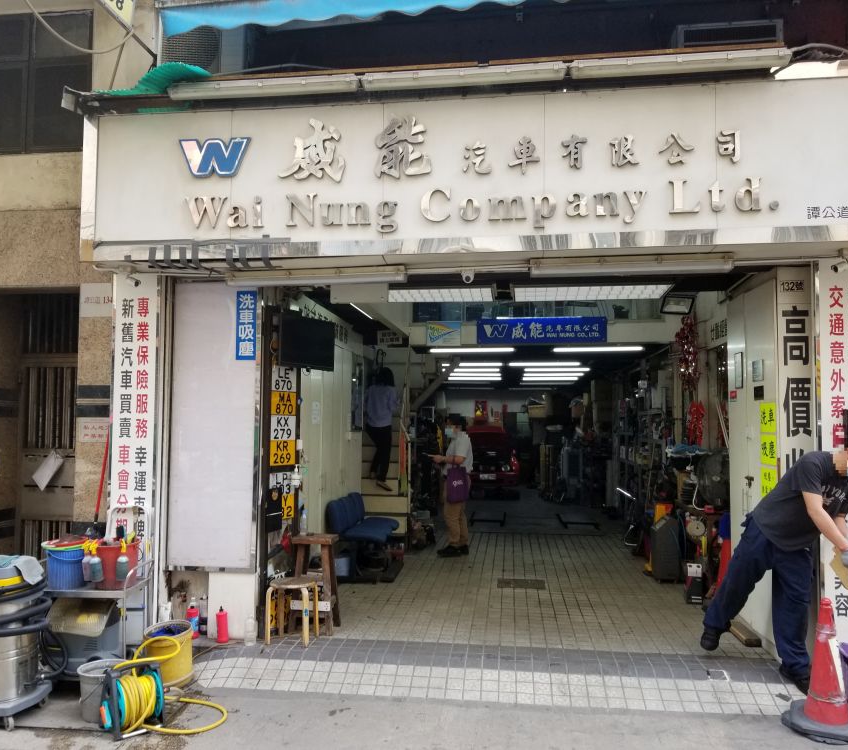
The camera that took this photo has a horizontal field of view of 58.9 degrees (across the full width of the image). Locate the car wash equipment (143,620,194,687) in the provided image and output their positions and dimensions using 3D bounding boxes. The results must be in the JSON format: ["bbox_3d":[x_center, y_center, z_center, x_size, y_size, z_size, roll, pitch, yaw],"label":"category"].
[{"bbox_3d":[-1.632,1.792,4.849,0.315,0.345,0.315,0,-3,0],"label":"car wash equipment"}]

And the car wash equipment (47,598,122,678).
[{"bbox_3d":[-2.178,1.731,4.951,0.430,0.510,0.430,0,-3,11],"label":"car wash equipment"}]

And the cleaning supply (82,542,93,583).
[{"bbox_3d":[-2.240,1.245,5.000,0.095,0.265,0.080,3,-4,-41],"label":"cleaning supply"}]

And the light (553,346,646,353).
[{"bbox_3d":[2.419,-0.351,10.412,1.220,0.070,0.070,0,-4,6],"label":"light"}]

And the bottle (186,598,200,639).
[{"bbox_3d":[-1.655,1.751,5.411,0.080,0.280,0.080,0,-3,8],"label":"bottle"}]

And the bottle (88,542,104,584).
[{"bbox_3d":[-2.115,1.204,4.850,0.100,0.275,0.085,3,-5,-35],"label":"bottle"}]

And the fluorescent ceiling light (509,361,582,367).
[{"bbox_3d":[2.057,-0.182,12.771,1.220,0.080,0.100,0,-3,8],"label":"fluorescent ceiling light"}]

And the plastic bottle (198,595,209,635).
[{"bbox_3d":[-1.607,1.747,5.490,0.085,0.295,0.085,0,-3,8],"label":"plastic bottle"}]

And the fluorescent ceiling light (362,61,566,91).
[{"bbox_3d":[0.253,-1.890,4.748,1.270,0.095,0.115,0,-3,8],"label":"fluorescent ceiling light"}]

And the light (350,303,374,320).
[{"bbox_3d":[-0.640,-0.665,7.814,0.040,0.040,1.200,0,-3,8],"label":"light"}]

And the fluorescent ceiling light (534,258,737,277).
[{"bbox_3d":[1.326,-0.702,4.825,1.260,0.095,0.100,0,-4,6],"label":"fluorescent ceiling light"}]

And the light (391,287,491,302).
[{"bbox_3d":[-0.037,-0.686,6.242,1.200,0.080,0.600,0,-4,6],"label":"light"}]

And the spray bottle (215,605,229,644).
[{"bbox_3d":[-1.426,1.761,5.318,0.082,0.250,0.082,0,-3,8],"label":"spray bottle"}]

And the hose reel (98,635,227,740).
[{"bbox_3d":[-1.485,1.741,4.224,0.600,0.410,0.400,2,-4,-31],"label":"hose reel"}]

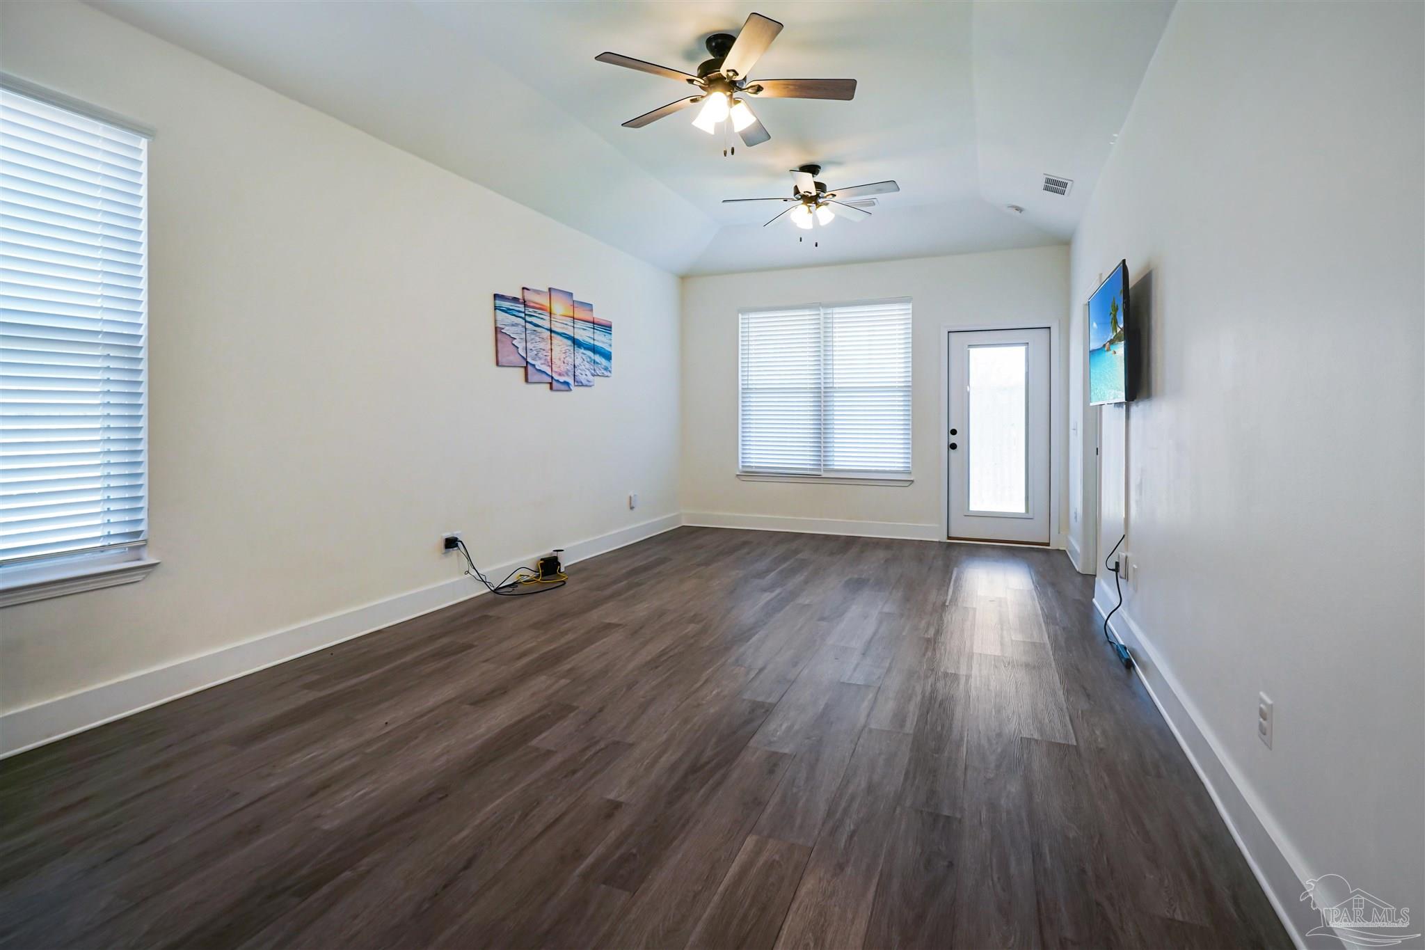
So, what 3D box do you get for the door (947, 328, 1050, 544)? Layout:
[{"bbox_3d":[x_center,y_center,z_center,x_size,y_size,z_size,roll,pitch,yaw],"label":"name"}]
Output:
[{"bbox_3d":[2.699,-0.370,5.995,0.900,2.020,0.050,1,3,21],"label":"door"}]

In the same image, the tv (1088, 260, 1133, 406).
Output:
[{"bbox_3d":[2.070,-0.686,3.292,0.052,0.645,1.110,1,3,24],"label":"tv"}]

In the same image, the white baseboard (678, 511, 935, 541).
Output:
[{"bbox_3d":[0.944,0.536,6.627,2.706,0.145,0.017,1,3,21],"label":"white baseboard"}]

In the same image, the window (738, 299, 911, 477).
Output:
[{"bbox_3d":[1.130,-0.878,6.586,1.830,1.800,0.100,1,3,21],"label":"window"}]

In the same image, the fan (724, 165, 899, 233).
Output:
[{"bbox_3d":[0.741,-2.105,4.817,1.290,0.480,1.290,1,3,24],"label":"fan"}]

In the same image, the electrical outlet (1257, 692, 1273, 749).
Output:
[{"bbox_3d":[1.381,0.612,1.581,0.008,0.116,0.072,1,3,24],"label":"electrical outlet"}]

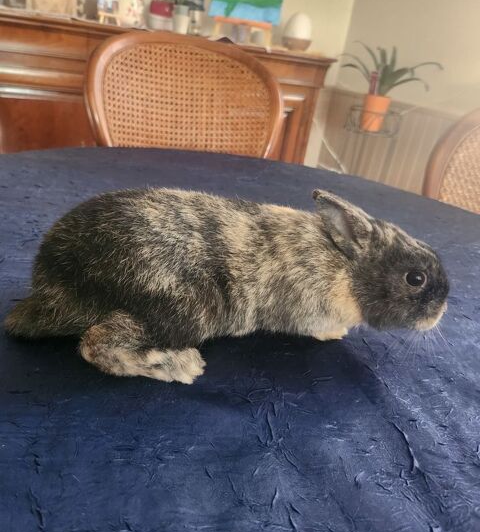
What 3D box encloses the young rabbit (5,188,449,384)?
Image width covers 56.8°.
[{"bbox_3d":[0.008,0.006,0.355,0.365,0.120,0.120,3,28,-11],"label":"young rabbit"}]

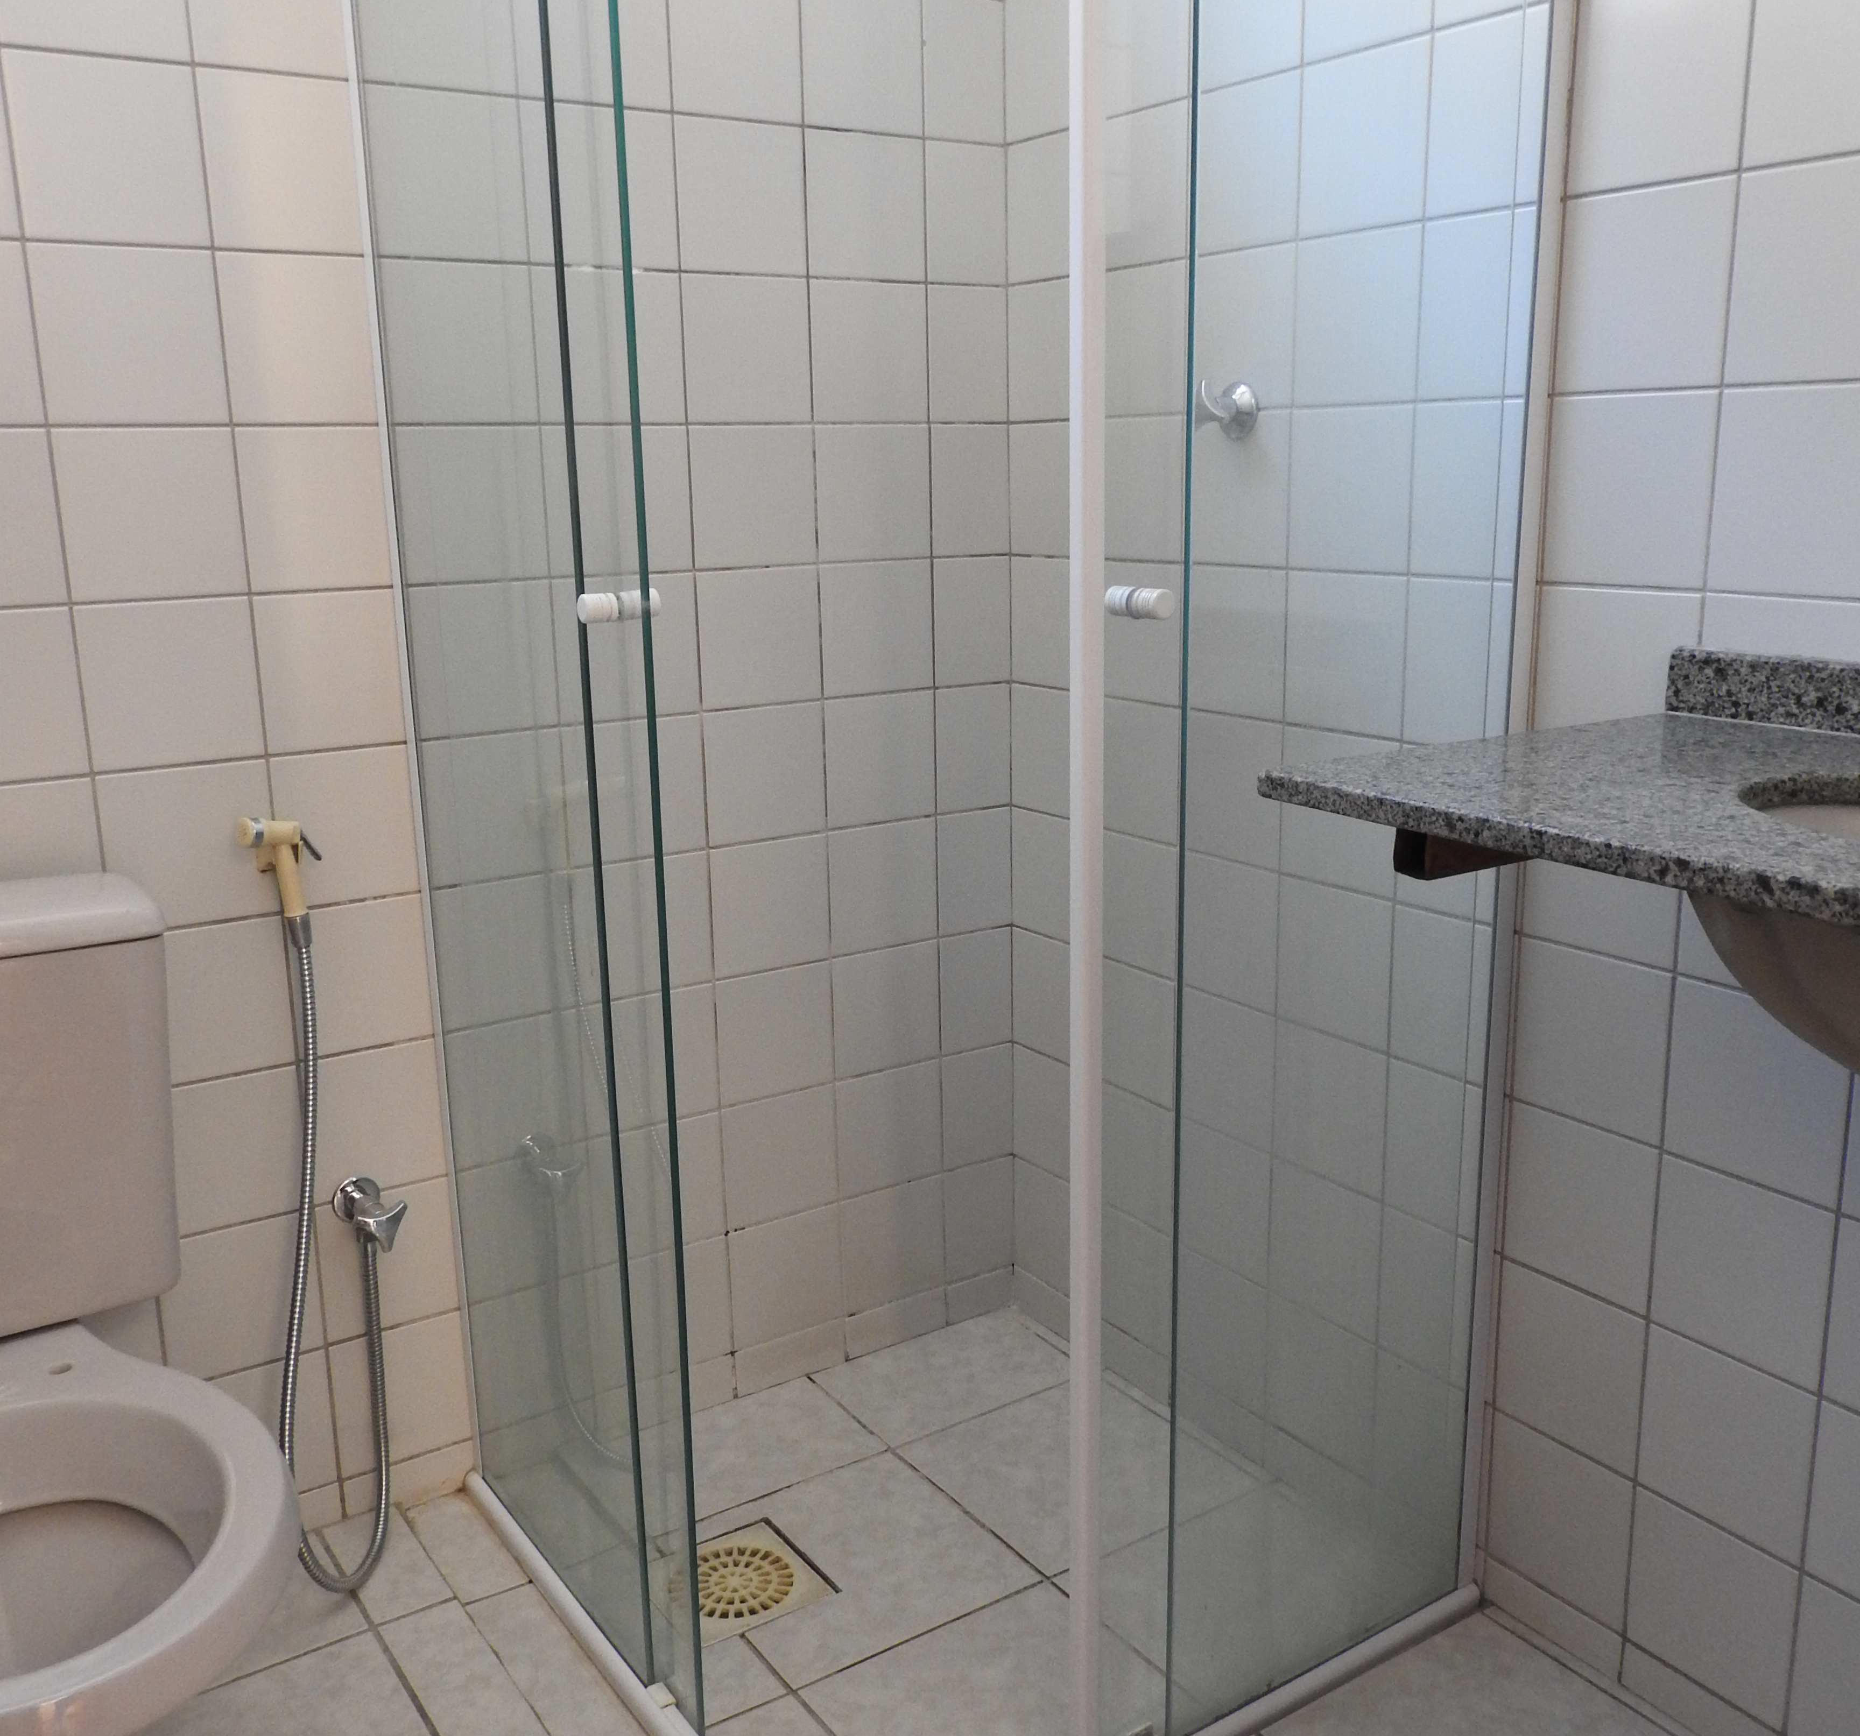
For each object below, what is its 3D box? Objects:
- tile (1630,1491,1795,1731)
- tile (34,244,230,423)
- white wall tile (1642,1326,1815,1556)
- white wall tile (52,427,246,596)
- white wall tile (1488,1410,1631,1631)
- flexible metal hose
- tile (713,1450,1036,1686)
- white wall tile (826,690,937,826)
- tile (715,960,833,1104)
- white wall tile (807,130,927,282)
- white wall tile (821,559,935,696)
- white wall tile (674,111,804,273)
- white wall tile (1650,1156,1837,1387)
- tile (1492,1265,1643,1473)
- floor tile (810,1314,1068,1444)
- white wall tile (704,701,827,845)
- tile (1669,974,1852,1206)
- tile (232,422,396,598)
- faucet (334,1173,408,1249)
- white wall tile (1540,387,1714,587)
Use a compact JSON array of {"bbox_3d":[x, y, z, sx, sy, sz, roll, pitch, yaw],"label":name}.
[{"bbox_3d":[0.677,0.637,1.492,0.010,0.154,0.152,-10,16,-32],"label":"tile"},{"bbox_3d":[-0.712,-0.474,1.533,0.151,0.152,0.010,-9,15,-32],"label":"tile"},{"bbox_3d":[0.665,0.478,1.435,0.010,0.152,0.148,-9,15,-32],"label":"white wall tile"},{"bbox_3d":[-0.721,-0.328,1.595,0.153,0.154,0.010,-9,15,-32],"label":"white wall tile"},{"bbox_3d":[0.592,0.610,1.614,0.009,0.154,0.152,-9,15,-32],"label":"white wall tile"},{"bbox_3d":[-0.601,0.387,1.693,0.115,0.674,0.121,-9,15,-32],"label":"flexible metal hose"},{"bbox_3d":[-0.085,0.720,1.785,0.287,0.010,0.286,-9,15,-32],"label":"tile"},{"bbox_3d":[-0.060,-0.129,2.073,0.153,0.154,0.009,-9,15,-32],"label":"white wall tile"},{"bbox_3d":[-0.185,0.198,2.063,0.152,0.154,0.009,-9,15,-32],"label":"tile"},{"bbox_3d":[-0.074,-0.749,1.952,0.154,0.156,0.010,-9,15,-32],"label":"white wall tile"},{"bbox_3d":[-0.063,-0.282,2.038,0.153,0.154,0.009,-9,15,-32],"label":"white wall tile"},{"bbox_3d":[-0.203,-0.720,1.850,0.152,0.154,0.009,-9,15,-32],"label":"white wall tile"},{"bbox_3d":[0.675,0.334,1.430,0.010,0.156,0.154,-9,15,-32],"label":"white wall tile"},{"bbox_3d":[0.590,0.457,1.581,0.010,0.154,0.152,-10,16,-32],"label":"tile"},{"bbox_3d":[0.024,0.643,2.168,0.294,0.009,0.195,-9,15,-32],"label":"floor tile"},{"bbox_3d":[-0.189,-0.107,1.970,0.152,0.152,0.010,-9,15,-32],"label":"white wall tile"},{"bbox_3d":[0.668,0.178,1.385,0.010,0.154,0.152,-10,16,-32],"label":"tile"},{"bbox_3d":[-0.584,-0.345,1.653,0.152,0.152,0.010,-9,15,-32],"label":"tile"},{"bbox_3d":[-0.572,0.355,1.759,0.057,0.058,0.080,-9,15,-32],"label":"faucet"},{"bbox_3d":[0.566,-0.305,1.387,0.010,0.152,0.149,-9,15,-32],"label":"white wall tile"}]

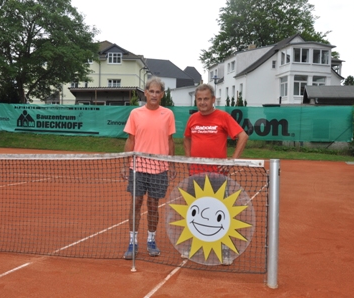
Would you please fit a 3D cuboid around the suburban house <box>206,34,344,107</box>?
[{"bbox_3d":[11.277,-7.040,48.057,12.300,11.300,12.500,0,2,-19],"label":"suburban house"}]

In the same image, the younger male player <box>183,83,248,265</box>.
[{"bbox_3d":[0.373,0.219,4.231,0.620,1.780,0.380,2,2,14],"label":"younger male player"}]

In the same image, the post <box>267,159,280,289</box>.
[{"bbox_3d":[0.807,0.628,3.412,0.088,1.075,0.088,2,2,19],"label":"post"}]

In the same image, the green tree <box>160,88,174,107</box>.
[{"bbox_3d":[-0.694,-2.632,30.000,1.300,3.600,1.300,1,2,0],"label":"green tree"}]

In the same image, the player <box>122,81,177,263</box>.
[{"bbox_3d":[-0.309,0.173,4.312,0.550,1.850,0.360,1,2,0],"label":"player"}]

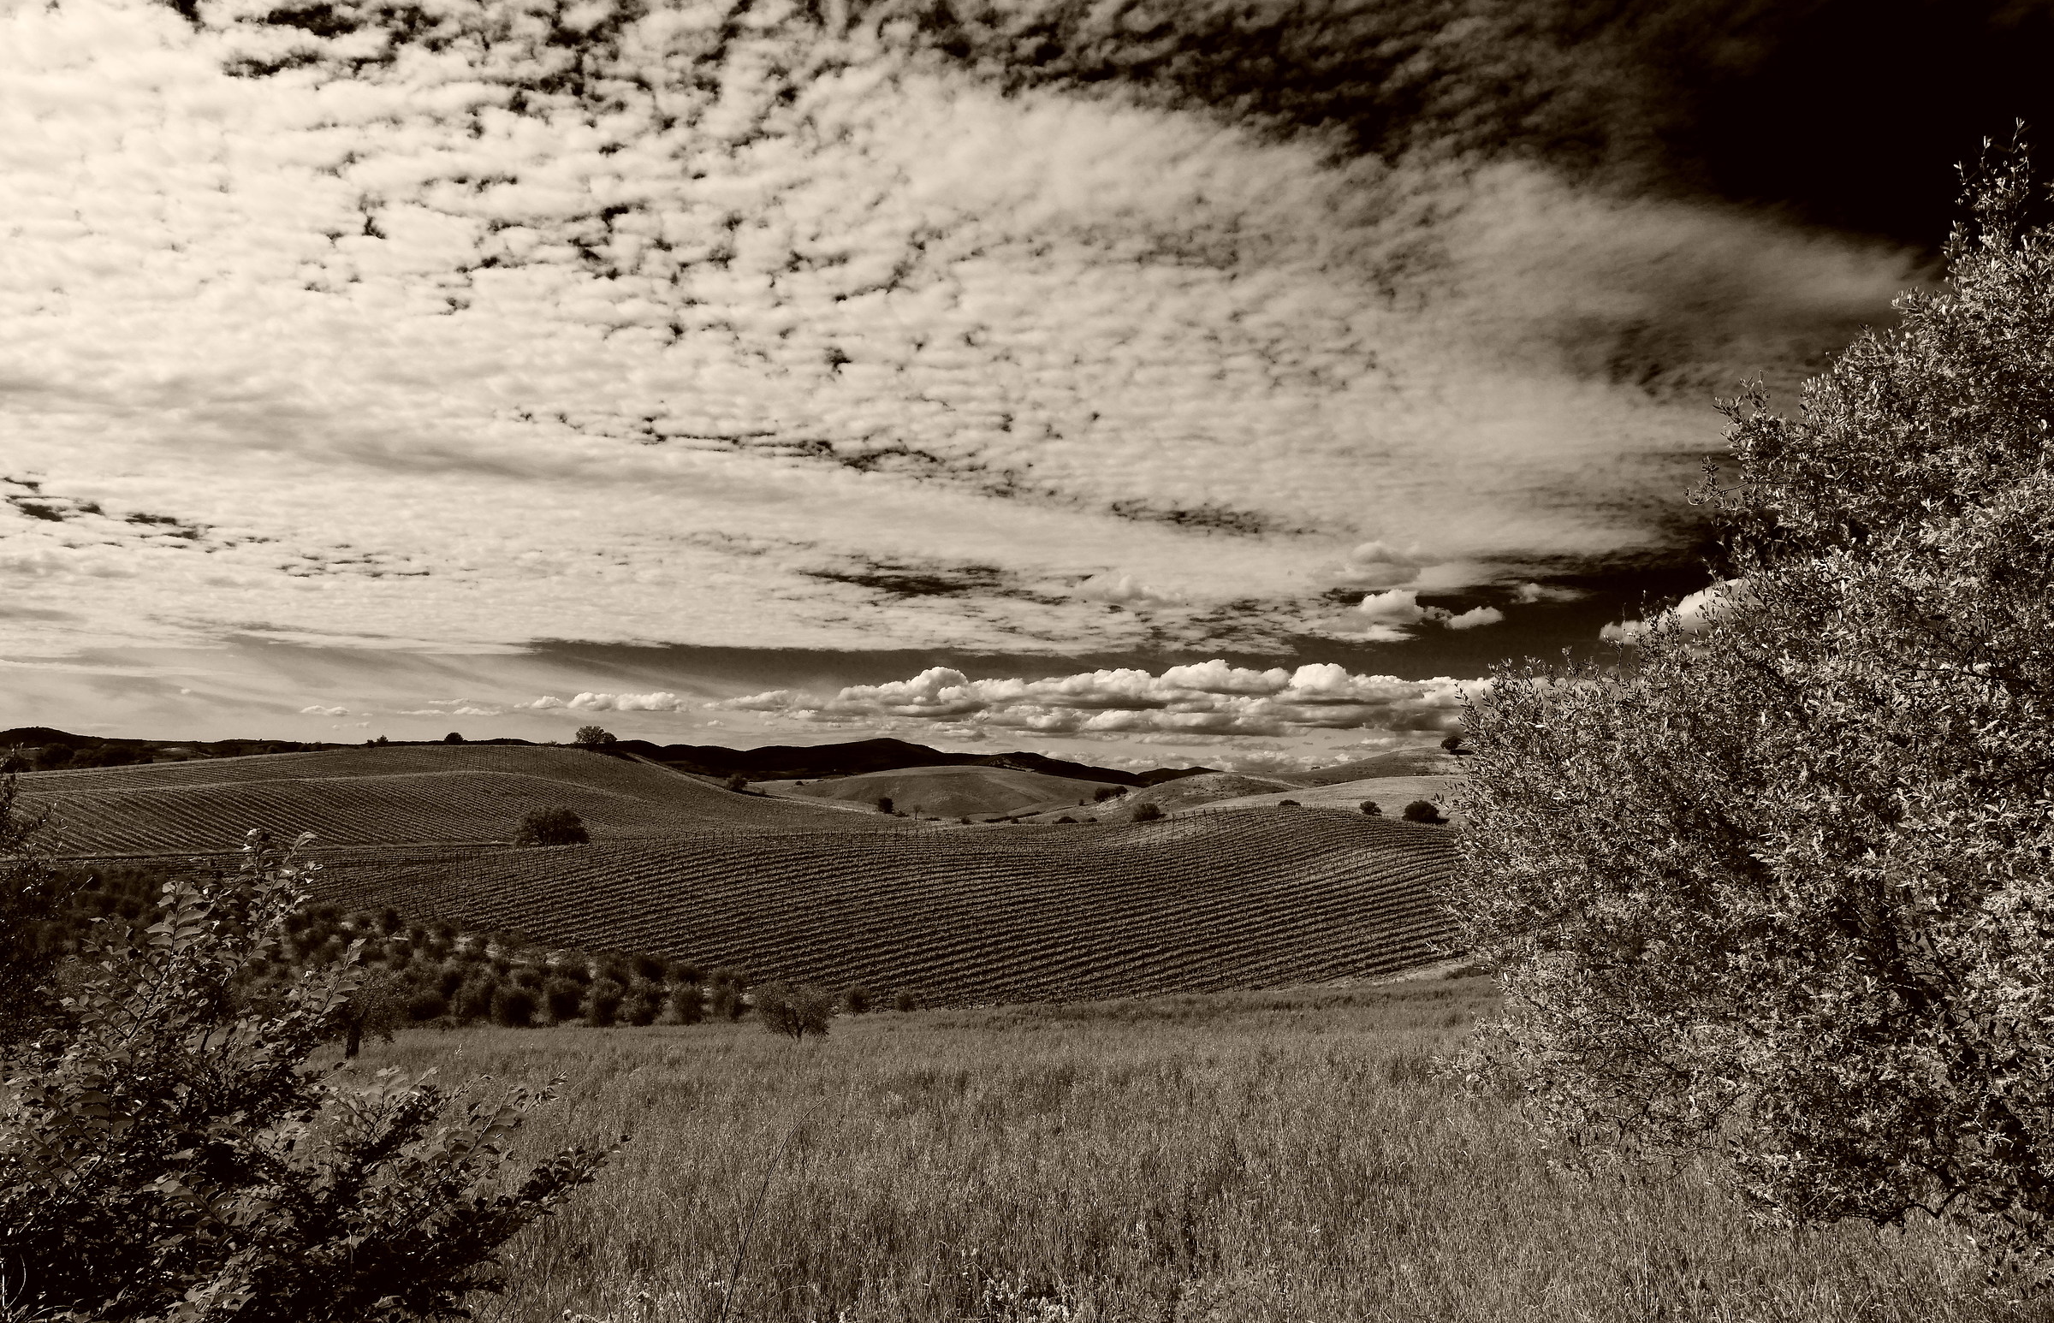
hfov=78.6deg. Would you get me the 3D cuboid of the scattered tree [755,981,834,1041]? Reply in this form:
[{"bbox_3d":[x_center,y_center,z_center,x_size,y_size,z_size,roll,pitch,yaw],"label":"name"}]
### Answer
[{"bbox_3d":[-11.120,16.730,60.000,3.760,2.920,3.650,0,-4,0],"label":"scattered tree"}]

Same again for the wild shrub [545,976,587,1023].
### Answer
[{"bbox_3d":[-27.570,20.240,75.000,2.490,2.880,2.420,0,-4,0],"label":"wild shrub"}]

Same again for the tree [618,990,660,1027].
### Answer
[{"bbox_3d":[-22.850,20.250,74.000,2.460,2.650,2.390,0,-4,0],"label":"tree"}]

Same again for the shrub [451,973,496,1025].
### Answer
[{"bbox_3d":[-33.030,20.190,75.000,2.680,2.970,2.600,0,-4,0],"label":"shrub"}]

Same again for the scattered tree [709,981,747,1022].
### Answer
[{"bbox_3d":[-18.600,21.250,78.000,2.390,2.790,2.320,0,-4,0],"label":"scattered tree"}]

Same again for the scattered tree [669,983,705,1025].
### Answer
[{"bbox_3d":[-20.600,20.800,76.000,2.230,2.530,2.170,0,-4,0],"label":"scattered tree"}]

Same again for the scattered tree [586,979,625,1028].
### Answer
[{"bbox_3d":[-25.170,20.430,75.000,2.300,2.880,2.230,0,-4,0],"label":"scattered tree"}]

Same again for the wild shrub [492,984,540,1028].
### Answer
[{"bbox_3d":[-29.770,20.070,73.000,2.890,2.610,2.810,0,-4,0],"label":"wild shrub"}]

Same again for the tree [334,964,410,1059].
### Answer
[{"bbox_3d":[-24.520,13.070,47.000,2.820,3.550,2.740,0,-4,0],"label":"tree"}]

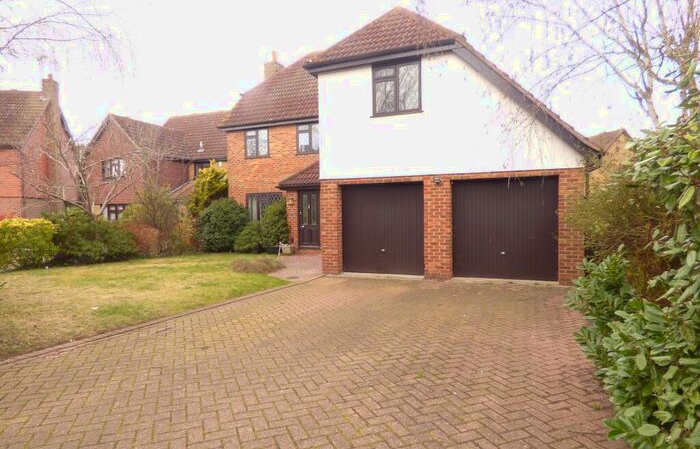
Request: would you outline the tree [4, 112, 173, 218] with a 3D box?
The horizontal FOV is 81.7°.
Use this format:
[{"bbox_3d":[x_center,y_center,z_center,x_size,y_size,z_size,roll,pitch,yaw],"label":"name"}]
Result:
[{"bbox_3d":[-9.894,-1.483,15.300,6.356,5.572,5.200,-1,1,0],"label":"tree"}]

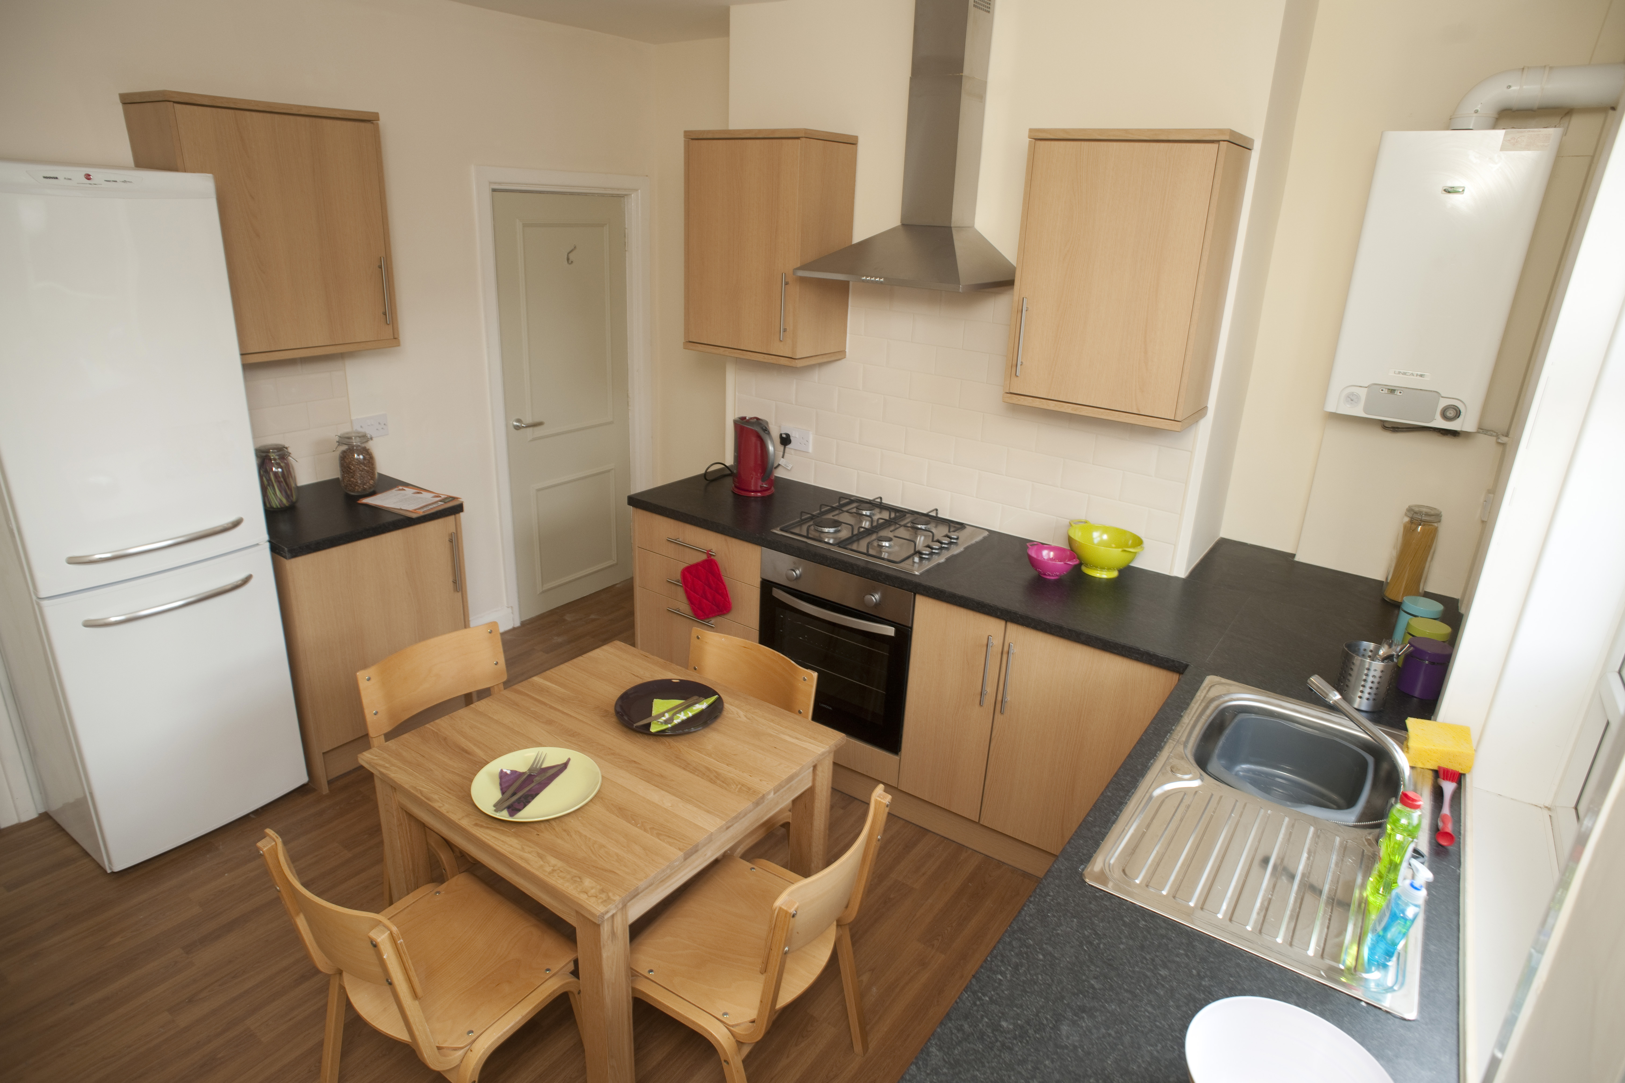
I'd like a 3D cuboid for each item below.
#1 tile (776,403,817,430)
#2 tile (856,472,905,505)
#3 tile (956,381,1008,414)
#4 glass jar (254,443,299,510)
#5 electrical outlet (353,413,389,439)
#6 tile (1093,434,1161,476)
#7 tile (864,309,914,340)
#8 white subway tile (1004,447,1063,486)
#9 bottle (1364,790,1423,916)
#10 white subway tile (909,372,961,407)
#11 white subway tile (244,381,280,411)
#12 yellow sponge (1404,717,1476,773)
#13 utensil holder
[{"bbox_3d":[-0.067,-0.490,3.604,0.200,0.100,0.010,16,25,32],"label":"tile"},{"bbox_3d":[0.254,-0.209,3.477,0.200,0.097,0.010,16,24,32],"label":"tile"},{"bbox_3d":[0.598,-0.493,3.117,0.200,0.100,0.010,16,24,32],"label":"tile"},{"bbox_3d":[-1.854,-0.225,3.120,0.122,0.212,0.122,2,21,-1],"label":"glass jar"},{"bbox_3d":[-1.791,-0.462,3.669,0.012,0.086,0.146,16,24,32],"label":"electrical outlet"},{"bbox_3d":[1.009,-0.280,2.901,0.200,0.100,0.008,16,25,32],"label":"tile"},{"bbox_3d":[0.277,-0.784,3.269,0.200,0.100,0.008,16,25,32],"label":"tile"},{"bbox_3d":[0.751,-0.251,3.062,0.198,0.100,0.010,16,25,32],"label":"white subway tile"},{"bbox_3d":[0.991,0.516,1.528,0.058,0.212,0.070,21,28,39],"label":"bottle"},{"bbox_3d":[0.433,-0.539,3.224,0.200,0.100,0.010,16,24,32],"label":"white subway tile"},{"bbox_3d":[-1.968,-0.511,3.148,0.008,0.100,0.200,16,25,32],"label":"white subway tile"},{"bbox_3d":[1.348,0.439,1.941,0.109,0.050,0.110,2,21,31],"label":"yellow sponge"},{"bbox_3d":[1.323,0.322,2.156,0.108,0.125,0.108,16,24,32],"label":"utensil holder"}]

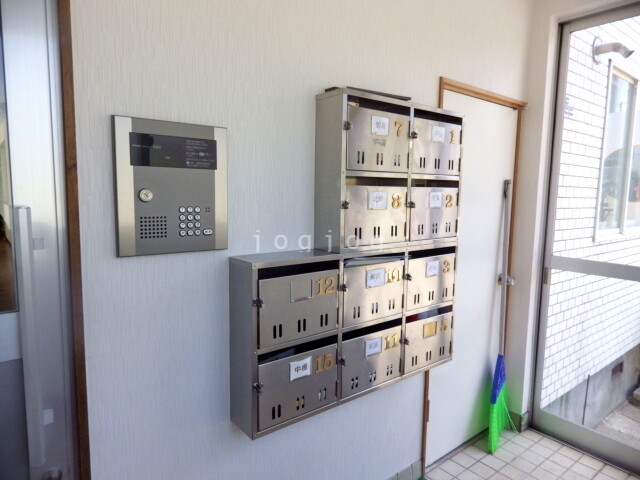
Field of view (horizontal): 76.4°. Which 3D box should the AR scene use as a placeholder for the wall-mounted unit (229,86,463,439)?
[{"bbox_3d":[0.161,0.028,1.513,1.012,1.062,0.140,-4,7,-39],"label":"wall-mounted unit"}]

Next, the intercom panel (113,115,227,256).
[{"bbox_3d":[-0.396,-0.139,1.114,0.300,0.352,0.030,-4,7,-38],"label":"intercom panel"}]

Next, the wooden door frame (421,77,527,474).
[{"bbox_3d":[0.796,0.189,2.132,0.778,1.865,0.080,-4,7,-38],"label":"wooden door frame"}]

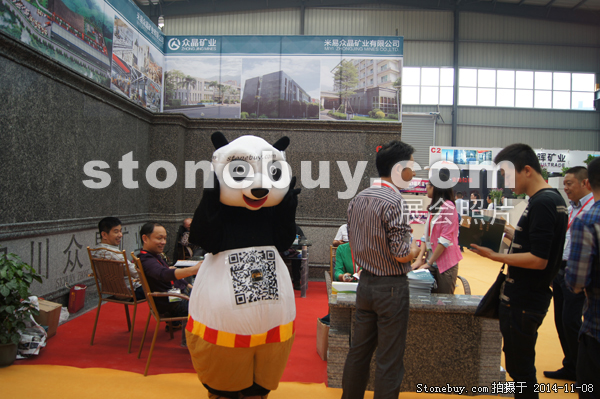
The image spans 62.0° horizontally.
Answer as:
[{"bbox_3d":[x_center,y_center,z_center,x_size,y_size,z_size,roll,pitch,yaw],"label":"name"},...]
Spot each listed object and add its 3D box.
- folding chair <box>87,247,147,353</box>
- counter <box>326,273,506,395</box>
[{"bbox_3d":[-1.612,0.906,4.741,0.581,0.911,0.621,1,0,25],"label":"folding chair"},{"bbox_3d":[0.869,1.113,3.981,1.320,0.660,0.540,1,0,2],"label":"counter"}]

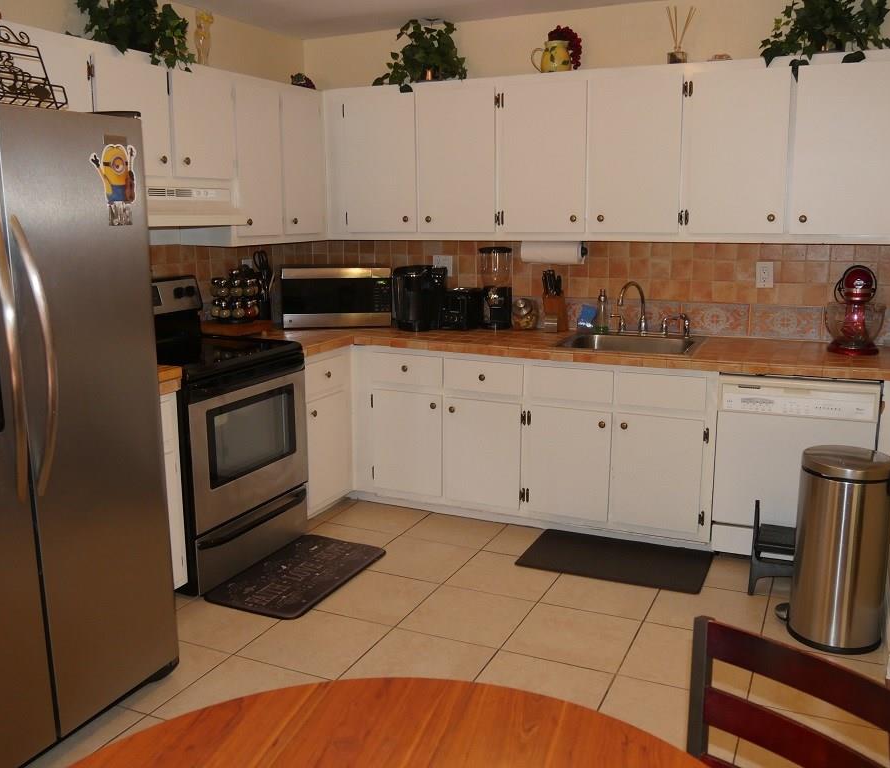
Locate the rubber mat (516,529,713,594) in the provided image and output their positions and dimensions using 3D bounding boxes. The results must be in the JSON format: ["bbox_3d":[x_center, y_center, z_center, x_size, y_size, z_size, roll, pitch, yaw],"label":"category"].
[{"bbox_3d":[0.744,0.764,3.602,0.757,0.012,0.457,5,12,25],"label":"rubber mat"}]

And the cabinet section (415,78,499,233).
[{"bbox_3d":[0.118,-1.127,4.248,0.432,0.710,0.310,5,12,24],"label":"cabinet section"}]

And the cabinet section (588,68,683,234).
[{"bbox_3d":[0.923,-1.062,3.895,0.425,0.710,0.310,5,12,24],"label":"cabinet section"}]

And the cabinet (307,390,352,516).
[{"bbox_3d":[-0.790,0.308,4.200,0.500,0.570,0.440,5,12,25],"label":"cabinet"}]

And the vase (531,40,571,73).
[{"bbox_3d":[0.514,-1.546,3.964,0.200,0.175,0.155,2,11,12],"label":"vase"}]

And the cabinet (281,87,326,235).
[{"bbox_3d":[-0.873,-1.142,4.310,0.320,0.725,0.365,5,12,25],"label":"cabinet"}]

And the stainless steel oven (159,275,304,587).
[{"bbox_3d":[-1.098,0.166,3.627,0.680,1.200,0.765,5,12,25],"label":"stainless steel oven"}]

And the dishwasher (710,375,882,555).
[{"bbox_3d":[1.554,0.323,3.685,0.607,0.830,0.605,5,12,25],"label":"dishwasher"}]

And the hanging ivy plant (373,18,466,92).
[{"bbox_3d":[-0.132,-1.668,4.266,0.500,0.370,0.370,5,12,25],"label":"hanging ivy plant"}]

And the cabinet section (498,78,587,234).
[{"bbox_3d":[0.524,-1.094,4.070,0.442,0.710,0.310,5,12,24],"label":"cabinet section"}]

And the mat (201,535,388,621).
[{"bbox_3d":[-0.611,0.794,3.480,0.450,0.016,0.735,5,12,25],"label":"mat"}]

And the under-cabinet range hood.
[{"bbox_3d":[-1.230,-0.766,3.502,0.435,0.200,0.760,5,12,25],"label":"under-cabinet range hood"}]

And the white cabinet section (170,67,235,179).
[{"bbox_3d":[-1.165,-1.102,3.575,0.310,0.435,0.395,5,12,24],"label":"white cabinet section"}]

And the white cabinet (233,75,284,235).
[{"bbox_3d":[-1.031,-1.072,3.981,0.320,0.725,0.330,5,12,25],"label":"white cabinet"}]

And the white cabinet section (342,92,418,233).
[{"bbox_3d":[-0.279,-1.160,4.422,0.433,0.710,0.310,5,12,24],"label":"white cabinet section"}]

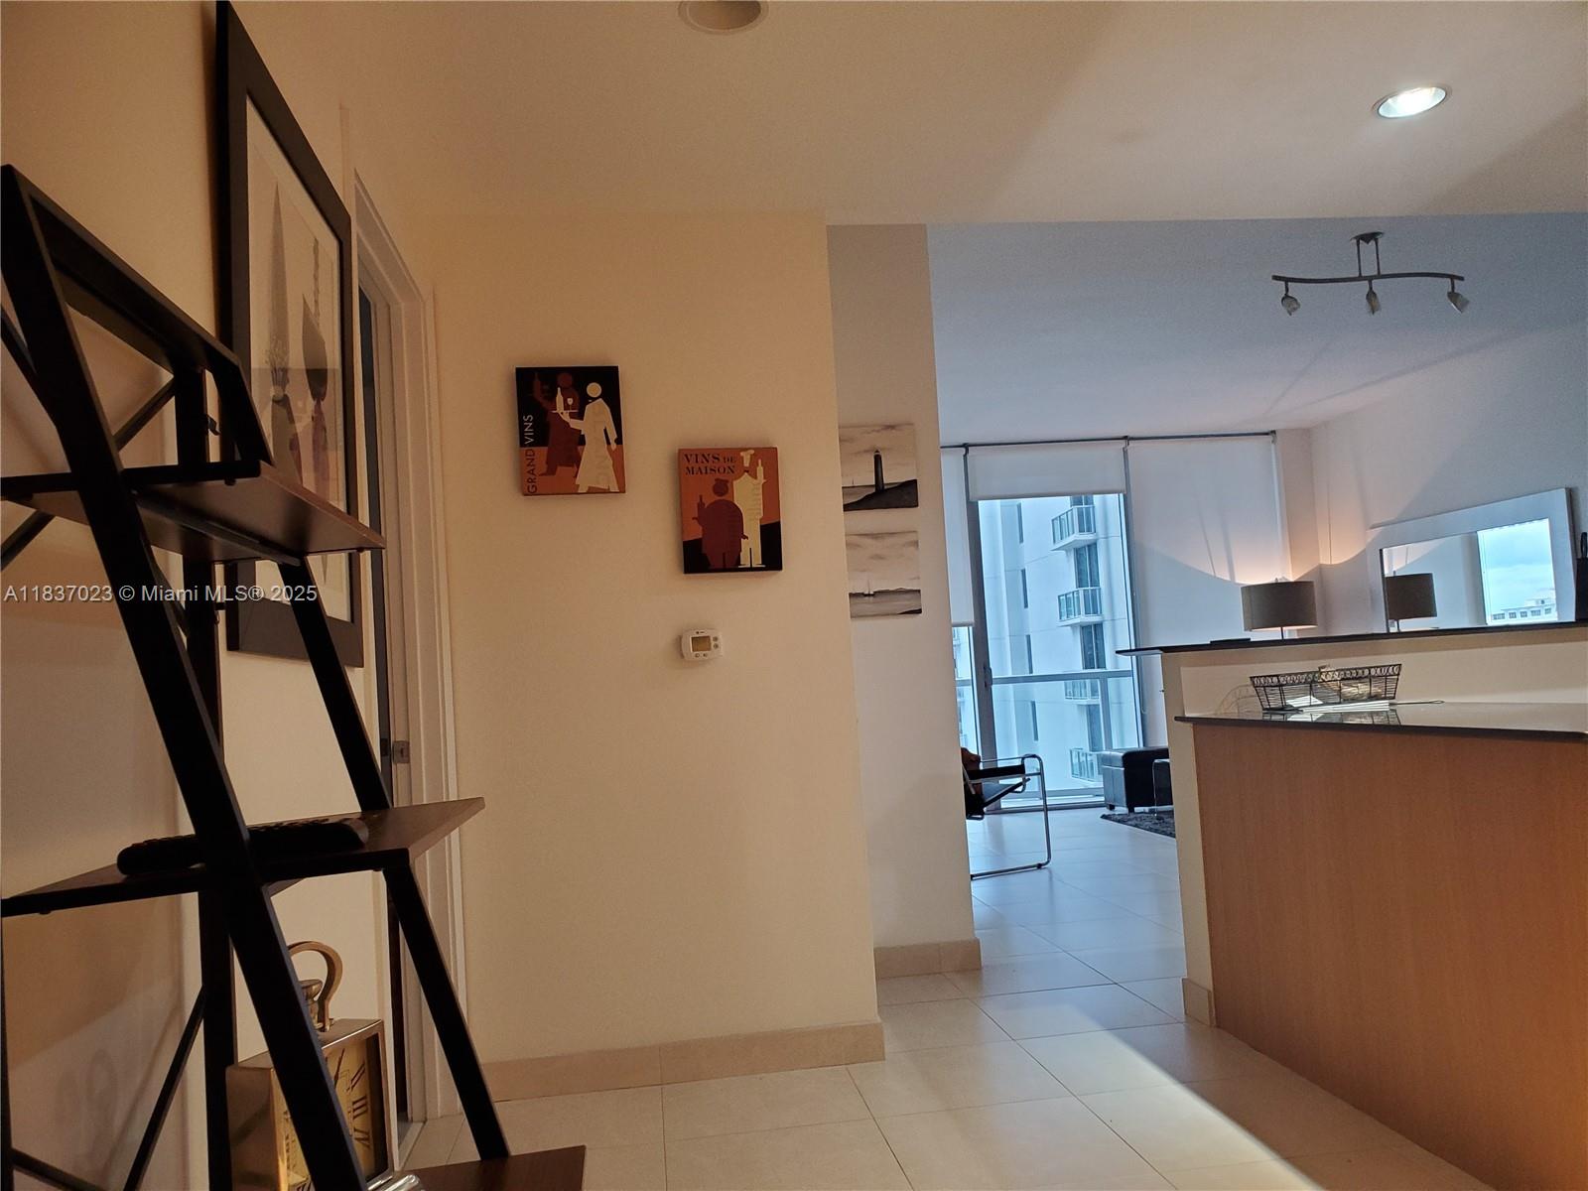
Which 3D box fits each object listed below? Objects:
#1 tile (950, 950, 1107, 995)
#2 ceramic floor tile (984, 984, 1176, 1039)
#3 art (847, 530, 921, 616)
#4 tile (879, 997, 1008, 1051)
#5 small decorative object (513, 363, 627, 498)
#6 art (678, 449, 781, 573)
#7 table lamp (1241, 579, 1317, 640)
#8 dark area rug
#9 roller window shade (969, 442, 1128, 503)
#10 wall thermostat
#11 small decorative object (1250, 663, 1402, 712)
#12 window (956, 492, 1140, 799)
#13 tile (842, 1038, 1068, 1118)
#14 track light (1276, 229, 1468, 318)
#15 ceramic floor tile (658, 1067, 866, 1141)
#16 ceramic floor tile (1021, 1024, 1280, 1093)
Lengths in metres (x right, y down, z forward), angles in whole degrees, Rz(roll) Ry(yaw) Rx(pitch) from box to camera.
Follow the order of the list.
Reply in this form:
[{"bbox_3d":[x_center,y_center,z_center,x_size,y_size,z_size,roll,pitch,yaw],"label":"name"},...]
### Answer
[{"bbox_3d":[0.789,1.325,4.166,0.500,0.010,0.492,-3,-4,-8],"label":"tile"},{"bbox_3d":[0.874,1.320,3.789,0.517,0.010,0.499,-3,-4,-7],"label":"ceramic floor tile"},{"bbox_3d":[0.309,-0.077,4.320,0.300,0.309,0.030,-3,-4,-8],"label":"art"},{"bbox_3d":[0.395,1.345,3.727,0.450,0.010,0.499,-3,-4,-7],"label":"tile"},{"bbox_3d":[-0.635,-0.467,3.409,0.283,0.364,0.025,-3,-4,-7],"label":"small decorative object"},{"bbox_3d":[-0.183,-0.244,3.447,0.281,0.358,0.025,-3,-4,-7],"label":"art"},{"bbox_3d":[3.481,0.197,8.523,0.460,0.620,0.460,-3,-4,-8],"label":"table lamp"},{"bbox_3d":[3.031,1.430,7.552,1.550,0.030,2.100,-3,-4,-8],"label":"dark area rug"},{"bbox_3d":[1.942,-0.965,9.111,1.283,0.445,0.060,-3,-4,-8],"label":"roller window shade"},{"bbox_3d":[-0.261,0.143,3.401,0.118,0.084,0.030,-3,-4,-7],"label":"wall thermostat"},{"bbox_3d":[1.465,0.258,3.297,0.335,0.101,0.210,-3,-4,-8],"label":"small decorative object"},{"bbox_3d":[1.992,0.335,9.458,1.440,2.680,0.100,-3,-4,-7],"label":"window"},{"bbox_3d":[0.414,1.269,3.141,0.500,0.010,0.492,-3,-4,-8],"label":"tile"},{"bbox_3d":[2.477,-1.385,5.134,0.879,0.358,0.140,-3,-4,-7],"label":"track light"},{"bbox_3d":[-0.082,1.292,3.057,0.500,0.010,0.450,-3,-4,-8],"label":"ceramic floor tile"},{"bbox_3d":[0.912,1.245,3.207,0.500,0.010,0.492,-3,-4,-8],"label":"ceramic floor tile"}]

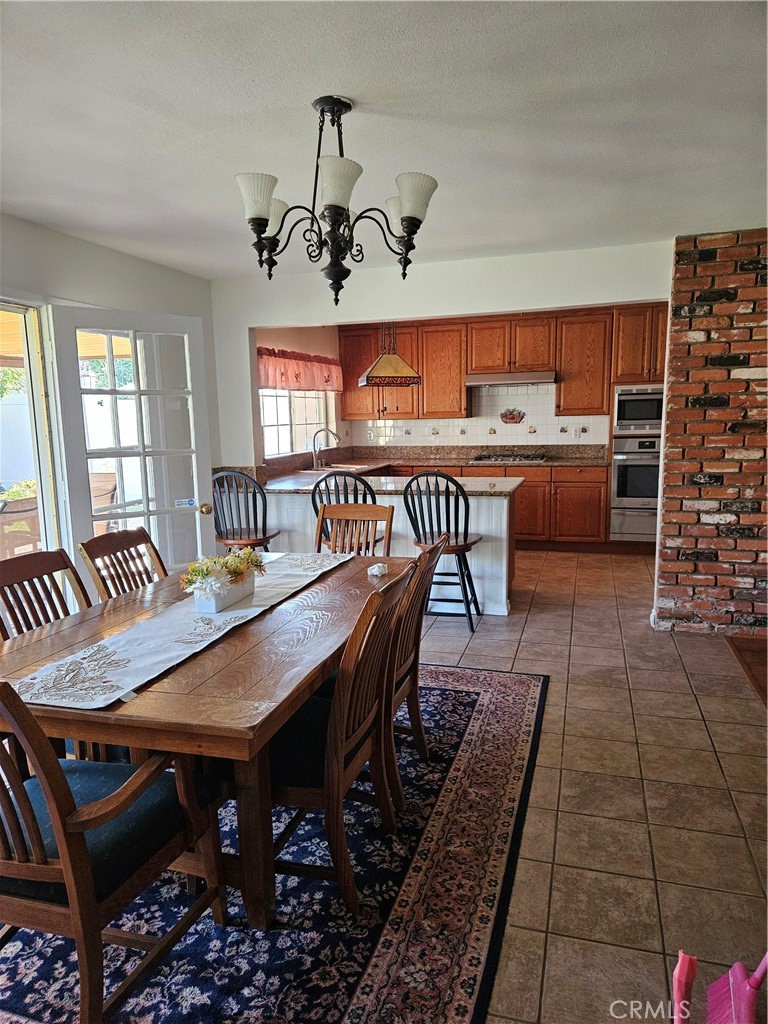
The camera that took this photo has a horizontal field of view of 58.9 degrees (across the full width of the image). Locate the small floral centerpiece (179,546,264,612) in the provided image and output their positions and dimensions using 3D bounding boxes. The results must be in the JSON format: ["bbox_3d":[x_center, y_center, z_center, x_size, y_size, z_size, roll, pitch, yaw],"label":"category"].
[{"bbox_3d":[-0.632,0.280,2.756,0.170,0.177,0.340,1,9,17],"label":"small floral centerpiece"}]

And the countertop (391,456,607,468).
[{"bbox_3d":[1.217,-0.521,7.233,2.231,0.040,0.655,1,9,17],"label":"countertop"}]

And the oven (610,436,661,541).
[{"bbox_3d":[2.604,-0.249,6.806,0.617,1.002,0.604,1,9,17],"label":"oven"}]

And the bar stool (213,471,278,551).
[{"bbox_3d":[-1.018,0.226,5.162,0.450,1.106,0.520,0,9,7],"label":"bar stool"}]

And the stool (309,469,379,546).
[{"bbox_3d":[-0.224,0.247,4.890,0.450,1.106,0.520,1,9,13],"label":"stool"}]

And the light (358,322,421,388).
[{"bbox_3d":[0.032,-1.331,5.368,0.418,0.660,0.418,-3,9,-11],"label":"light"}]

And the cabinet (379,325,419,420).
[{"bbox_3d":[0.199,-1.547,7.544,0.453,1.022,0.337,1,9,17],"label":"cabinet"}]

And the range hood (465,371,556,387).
[{"bbox_3d":[1.349,-1.394,7.135,0.913,0.131,0.493,1,9,17],"label":"range hood"}]

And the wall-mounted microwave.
[{"bbox_3d":[2.664,-1.017,6.781,0.687,0.479,0.450,1,9,17],"label":"wall-mounted microwave"}]

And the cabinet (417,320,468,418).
[{"bbox_3d":[0.673,-1.537,7.400,0.539,1.022,0.337,1,9,17],"label":"cabinet"}]

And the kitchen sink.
[{"bbox_3d":[-0.453,-0.362,7.018,0.534,0.186,0.826,1,9,17],"label":"kitchen sink"}]

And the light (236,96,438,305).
[{"bbox_3d":[-0.164,-1.009,2.245,0.660,0.626,0.680,-2,9,-1],"label":"light"}]

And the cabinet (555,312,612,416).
[{"bbox_3d":[2.095,-1.536,7.141,0.542,1.040,0.335,1,9,17],"label":"cabinet"}]

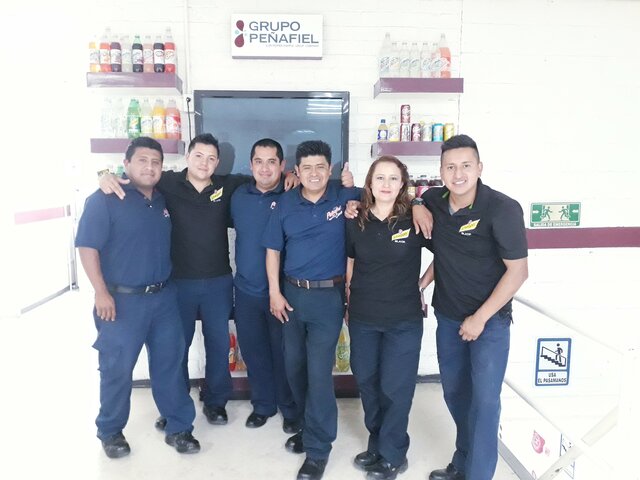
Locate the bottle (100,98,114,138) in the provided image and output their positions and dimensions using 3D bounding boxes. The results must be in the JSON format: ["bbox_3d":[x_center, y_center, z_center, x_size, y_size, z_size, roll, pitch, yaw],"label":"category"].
[{"bbox_3d":[-1.365,-0.779,3.207,0.085,0.265,0.085,0,6,-4],"label":"bottle"}]

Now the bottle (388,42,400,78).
[{"bbox_3d":[0.492,-1.178,3.288,0.072,0.241,0.072,0,7,-3],"label":"bottle"}]

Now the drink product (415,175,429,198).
[{"bbox_3d":[0.714,-0.341,3.466,0.092,0.210,0.092,0,7,-3],"label":"drink product"}]

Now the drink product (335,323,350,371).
[{"bbox_3d":[0.170,0.771,3.596,0.112,0.340,0.112,0,7,-3],"label":"drink product"}]

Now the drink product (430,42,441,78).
[{"bbox_3d":[0.765,-1.181,3.302,0.072,0.245,0.072,0,7,-3],"label":"drink product"}]

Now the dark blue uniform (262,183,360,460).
[{"bbox_3d":[-0.039,0.416,2.573,0.470,1.410,0.360,1,6,8],"label":"dark blue uniform"}]

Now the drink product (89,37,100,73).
[{"bbox_3d":[-1.424,-1.167,3.155,0.070,0.237,0.070,0,6,-4],"label":"drink product"}]

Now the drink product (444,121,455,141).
[{"bbox_3d":[0.880,-0.729,3.382,0.066,0.122,0.066,0,6,-3],"label":"drink product"}]

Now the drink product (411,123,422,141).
[{"bbox_3d":[0.661,-0.727,3.413,0.066,0.122,0.066,0,7,-3],"label":"drink product"}]

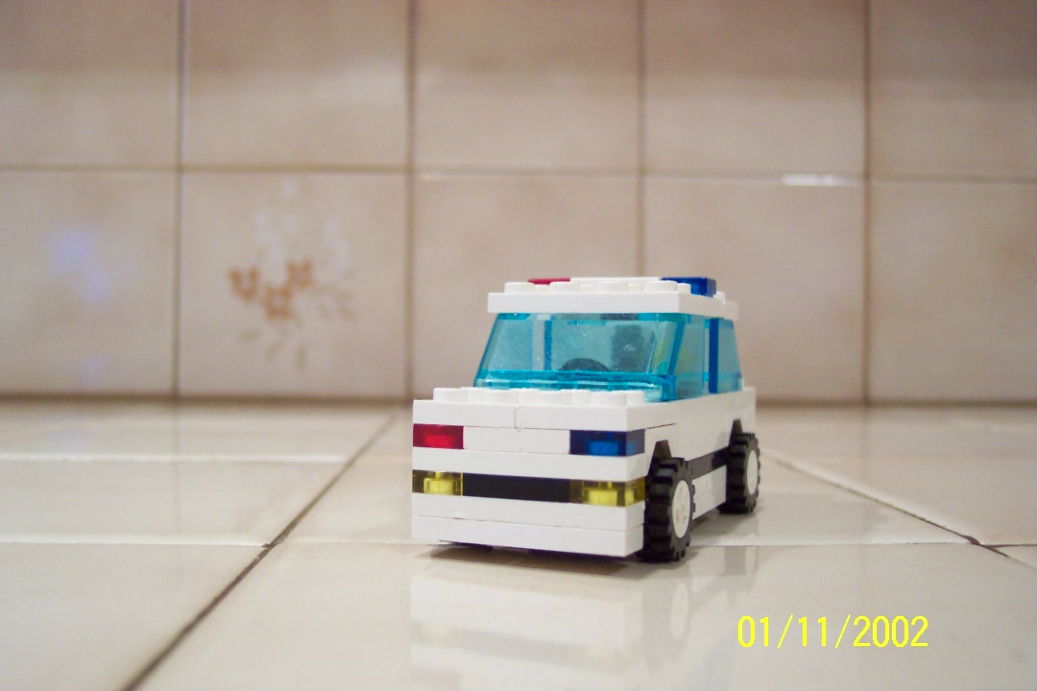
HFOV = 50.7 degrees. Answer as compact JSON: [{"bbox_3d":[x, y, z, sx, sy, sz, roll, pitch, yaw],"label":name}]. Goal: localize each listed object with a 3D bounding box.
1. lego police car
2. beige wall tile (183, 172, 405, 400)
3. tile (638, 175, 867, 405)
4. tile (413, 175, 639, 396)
[{"bbox_3d":[0.016,0.010,0.185,0.038,0.042,0.080,1,0,24],"label":"lego police car"},{"bbox_3d":[-0.106,-0.029,0.521,0.108,0.108,0.008,0,0,-2],"label":"beige wall tile"},{"bbox_3d":[0.113,-0.027,0.530,0.108,0.108,0.008,0,0,-2],"label":"tile"},{"bbox_3d":[0.003,-0.028,0.526,0.108,0.108,0.008,0,0,-2],"label":"tile"}]

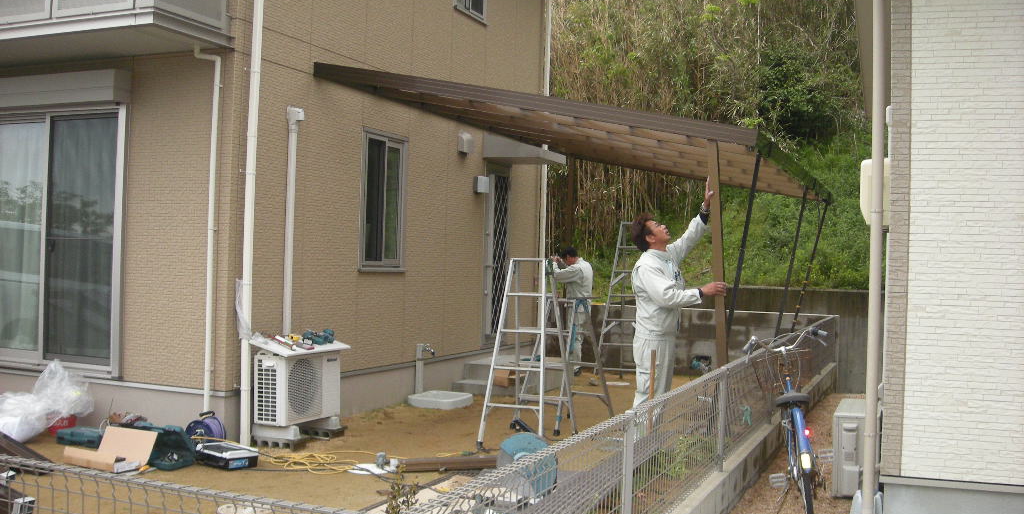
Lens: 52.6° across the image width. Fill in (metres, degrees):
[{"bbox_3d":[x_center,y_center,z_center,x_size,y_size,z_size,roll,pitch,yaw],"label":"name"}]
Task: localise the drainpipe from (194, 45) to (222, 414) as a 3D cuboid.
[{"bbox_3d":[-2.328,-0.123,7.938,0.160,3.000,0.150,1,-1,23],"label":"drainpipe"}]

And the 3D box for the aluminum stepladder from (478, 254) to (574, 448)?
[{"bbox_3d":[0.123,0.743,8.042,0.530,1.420,0.880,1,-1,21],"label":"aluminum stepladder"}]

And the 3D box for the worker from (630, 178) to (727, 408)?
[{"bbox_3d":[1.247,0.438,7.796,0.680,2.050,0.500,2,-1,14],"label":"worker"}]

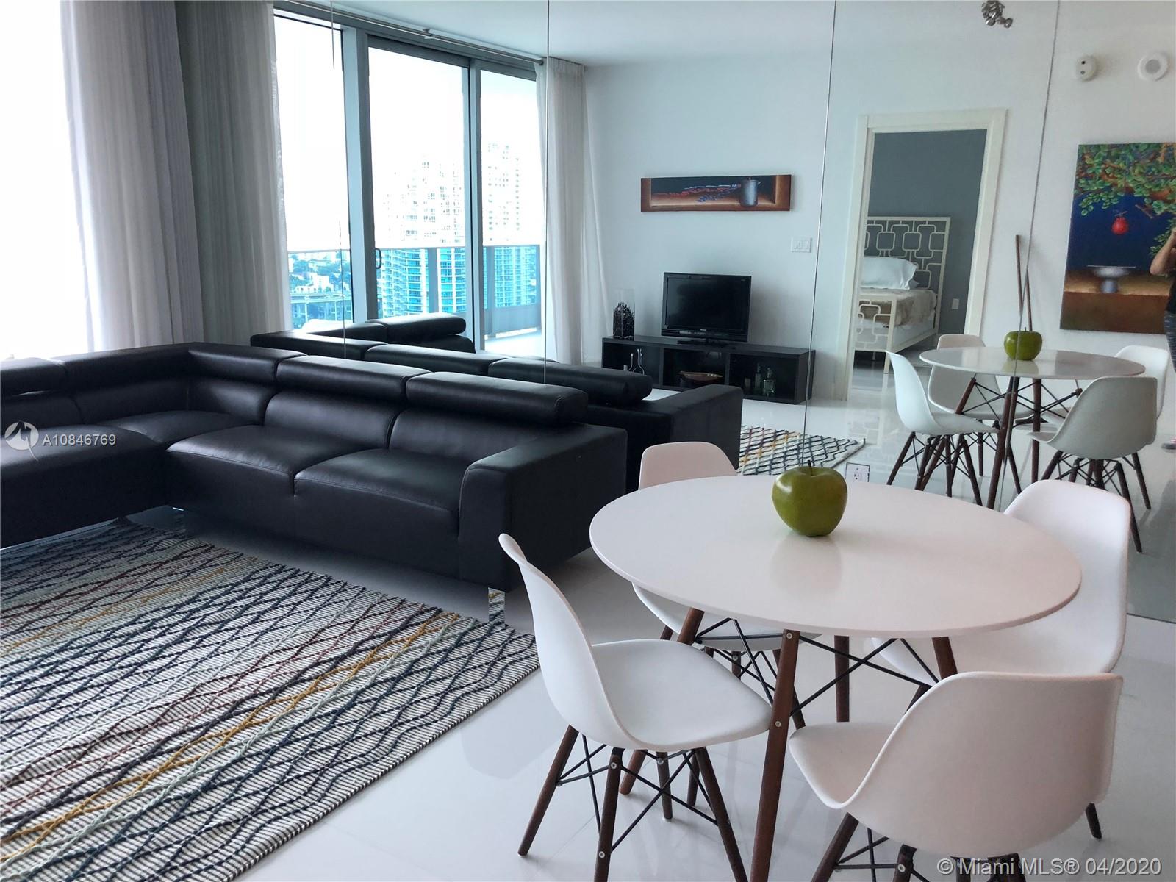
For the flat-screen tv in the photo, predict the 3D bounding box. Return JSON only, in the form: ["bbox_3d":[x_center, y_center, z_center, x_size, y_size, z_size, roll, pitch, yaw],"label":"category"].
[{"bbox_3d":[1.004,-1.121,8.117,0.805,0.585,0.190,8,15,30],"label":"flat-screen tv"}]

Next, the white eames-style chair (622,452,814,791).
[{"bbox_3d":[0.360,0.455,2.526,0.460,0.812,0.530,-5,14,-22],"label":"white eames-style chair"}]

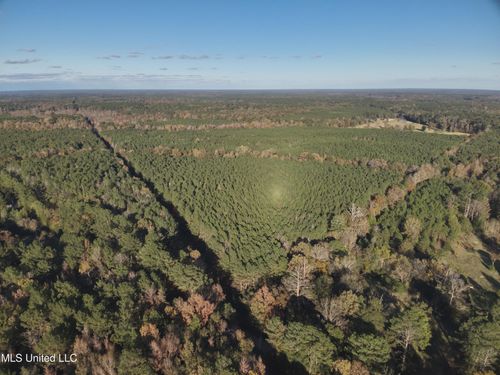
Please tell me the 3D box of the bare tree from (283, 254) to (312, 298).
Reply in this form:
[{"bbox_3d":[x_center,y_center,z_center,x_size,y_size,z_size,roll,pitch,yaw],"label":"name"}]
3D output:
[{"bbox_3d":[18.000,32.500,128.000,10.200,18.300,9.800,0,16,0],"label":"bare tree"}]

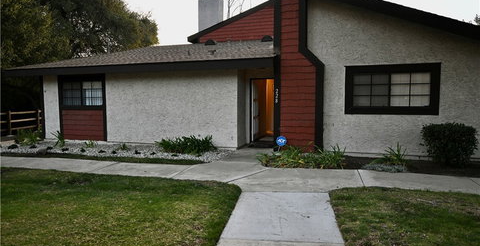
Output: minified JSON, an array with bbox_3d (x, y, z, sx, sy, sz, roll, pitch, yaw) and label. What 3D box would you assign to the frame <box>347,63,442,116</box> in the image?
[{"bbox_3d":[3.758,-0.819,7.984,2.137,1.235,0.100,1,4,20],"label":"frame"}]

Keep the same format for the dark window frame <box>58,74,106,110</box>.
[{"bbox_3d":[-5.501,-1.088,11.228,2.144,1.205,0.100,1,4,20],"label":"dark window frame"}]

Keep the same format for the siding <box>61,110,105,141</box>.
[{"bbox_3d":[-5.518,0.073,11.321,1.858,1.090,0.070,1,4,20],"label":"siding"}]

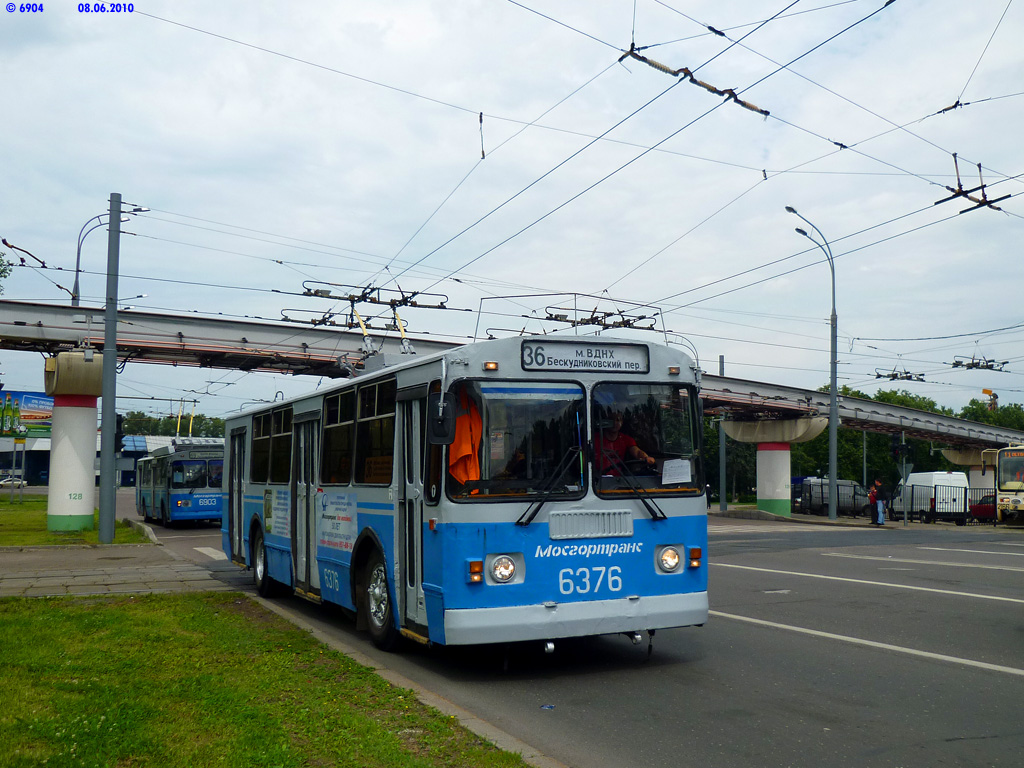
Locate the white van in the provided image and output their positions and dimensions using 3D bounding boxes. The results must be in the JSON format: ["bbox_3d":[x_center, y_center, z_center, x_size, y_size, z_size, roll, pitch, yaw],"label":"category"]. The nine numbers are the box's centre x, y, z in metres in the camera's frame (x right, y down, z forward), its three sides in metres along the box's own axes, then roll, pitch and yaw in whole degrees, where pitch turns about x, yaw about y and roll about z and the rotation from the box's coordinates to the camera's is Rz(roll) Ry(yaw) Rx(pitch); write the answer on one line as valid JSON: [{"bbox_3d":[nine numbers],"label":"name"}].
[{"bbox_3d":[20.594,5.716,46.192,1.970,2.500,4.900,1,-6,-9],"label":"white van"}]

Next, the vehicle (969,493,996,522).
[{"bbox_3d":[24.003,6.232,46.076,1.660,1.440,4.000,1,-6,-9],"label":"vehicle"}]

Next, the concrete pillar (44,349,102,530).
[{"bbox_3d":[-14.190,1.976,29.786,1.550,5.450,4.500,4,-7,-32],"label":"concrete pillar"}]

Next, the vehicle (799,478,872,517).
[{"bbox_3d":[19.113,6.521,52.883,4.800,2.050,1.920,1,-6,-8],"label":"vehicle"}]

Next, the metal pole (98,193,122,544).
[{"bbox_3d":[-10.617,-0.506,24.300,0.330,9.320,0.330,3,-7,-32],"label":"metal pole"}]

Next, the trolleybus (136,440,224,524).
[{"bbox_3d":[-13.777,4.196,38.726,2.500,3.200,11.900,3,-7,-27],"label":"trolleybus"}]

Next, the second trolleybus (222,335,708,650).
[{"bbox_3d":[-1.908,1.589,13.331,2.530,3.150,11.950,3,-7,-26],"label":"second trolleybus"}]

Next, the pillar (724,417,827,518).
[{"bbox_3d":[12.998,4.188,45.752,1.500,4.850,5.000,4,-7,-32],"label":"pillar"}]

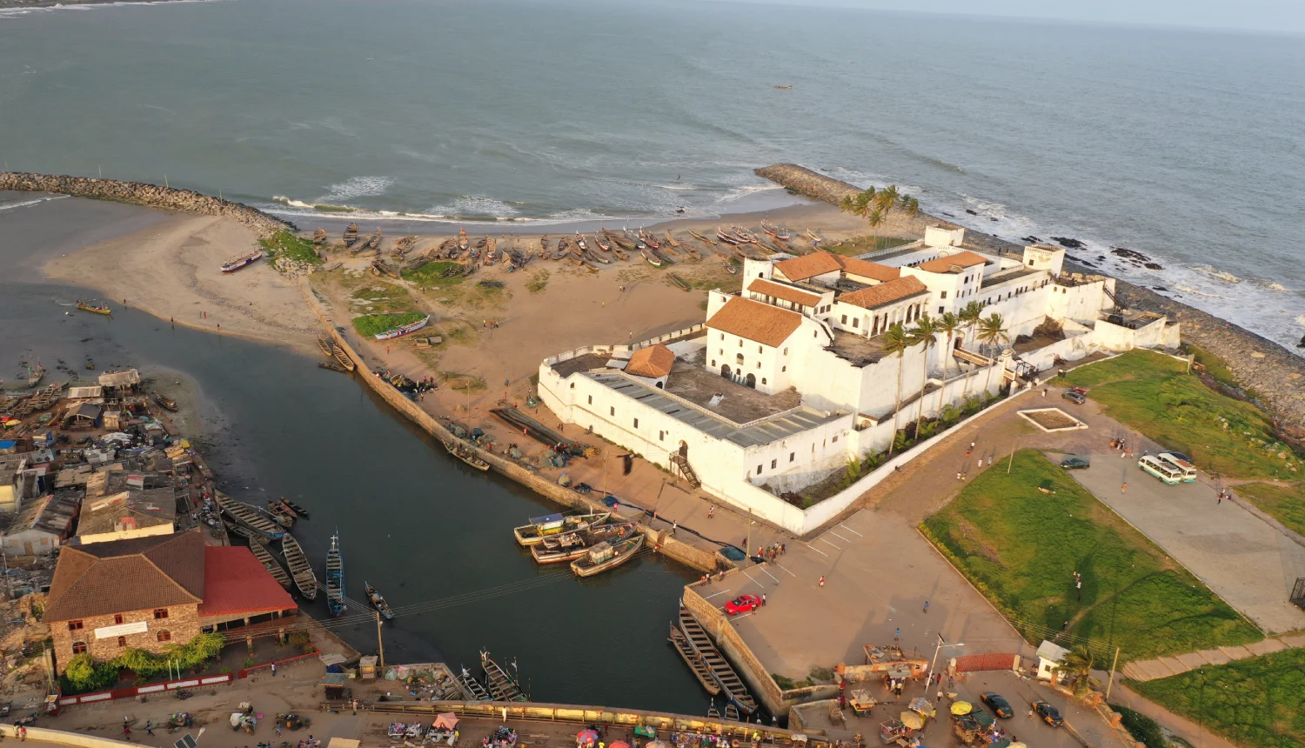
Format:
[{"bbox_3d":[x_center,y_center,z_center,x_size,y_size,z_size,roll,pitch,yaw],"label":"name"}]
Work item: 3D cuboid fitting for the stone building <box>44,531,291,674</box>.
[{"bbox_3d":[-57.770,25.370,124.680,26.500,9.200,18.000,-4,22,-19],"label":"stone building"}]

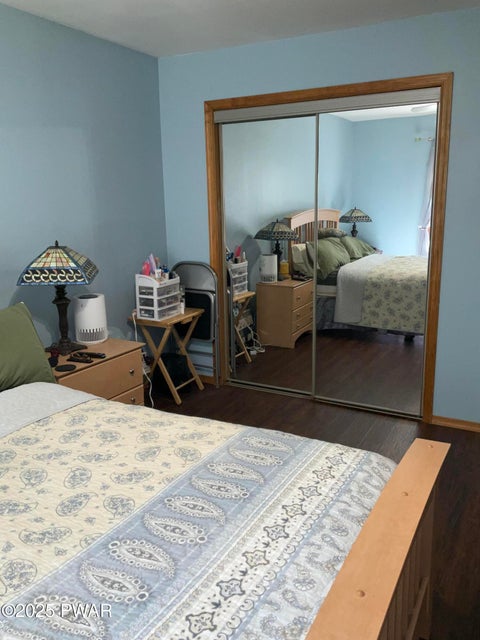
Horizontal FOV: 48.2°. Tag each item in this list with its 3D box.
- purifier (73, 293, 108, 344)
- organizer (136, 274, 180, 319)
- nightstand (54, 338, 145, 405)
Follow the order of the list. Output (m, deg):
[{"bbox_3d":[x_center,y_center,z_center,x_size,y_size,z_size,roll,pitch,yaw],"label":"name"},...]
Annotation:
[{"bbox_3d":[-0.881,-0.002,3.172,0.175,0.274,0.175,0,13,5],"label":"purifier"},{"bbox_3d":[-0.572,-0.175,3.786,0.183,0.312,0.256,6,15,28],"label":"organizer"},{"bbox_3d":[-0.885,0.490,3.019,0.400,0.616,0.680,6,15,28],"label":"nightstand"}]

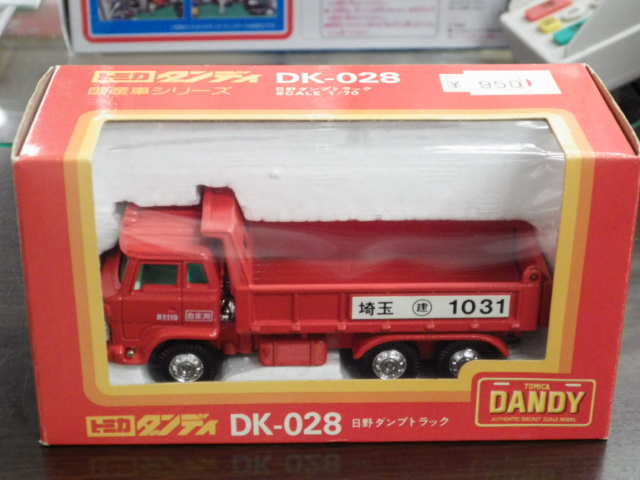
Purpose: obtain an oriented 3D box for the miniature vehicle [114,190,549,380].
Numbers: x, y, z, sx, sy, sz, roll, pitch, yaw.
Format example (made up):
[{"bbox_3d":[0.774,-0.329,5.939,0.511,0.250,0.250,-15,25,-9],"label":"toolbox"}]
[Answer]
[{"bbox_3d":[0.001,0.010,0.327,0.110,0.046,0.035,0,27,-1],"label":"miniature vehicle"}]

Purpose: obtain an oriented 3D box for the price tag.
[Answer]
[{"bbox_3d":[0.044,-0.039,0.320,0.028,0.001,0.017,0,27,-1],"label":"price tag"}]

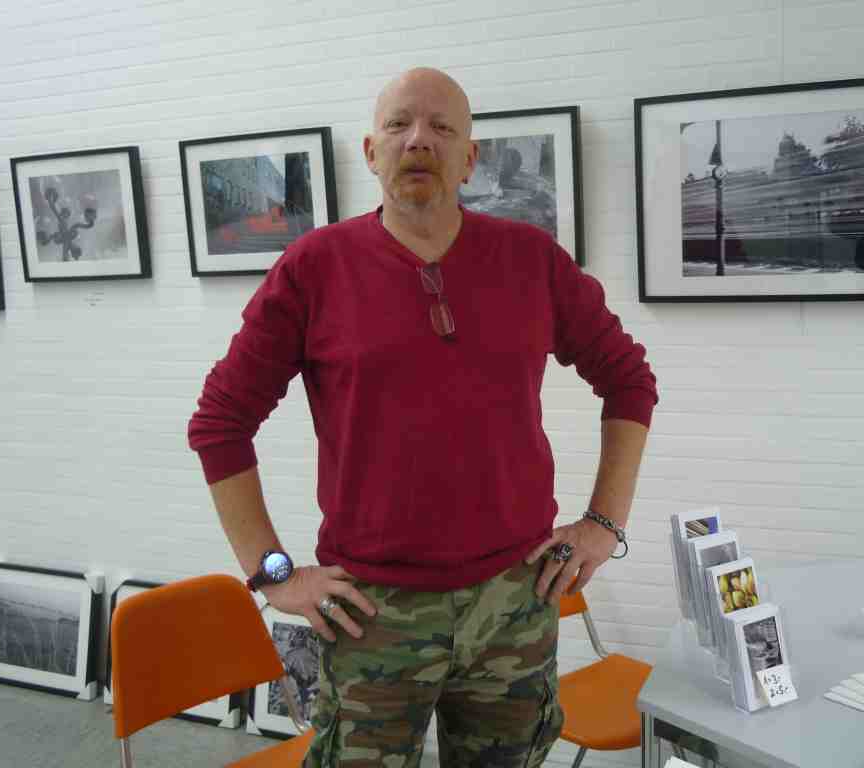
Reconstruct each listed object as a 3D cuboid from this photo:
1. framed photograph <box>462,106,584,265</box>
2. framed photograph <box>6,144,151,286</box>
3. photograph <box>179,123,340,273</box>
[{"bbox_3d":[0.161,-0.547,2.785,0.535,0.432,0.030,1,10,22],"label":"framed photograph"},{"bbox_3d":[-1.208,-0.573,3.348,0.535,0.432,0.030,1,10,22],"label":"framed photograph"},{"bbox_3d":[-0.544,-0.562,3.074,0.535,0.432,0.030,1,10,22],"label":"photograph"}]

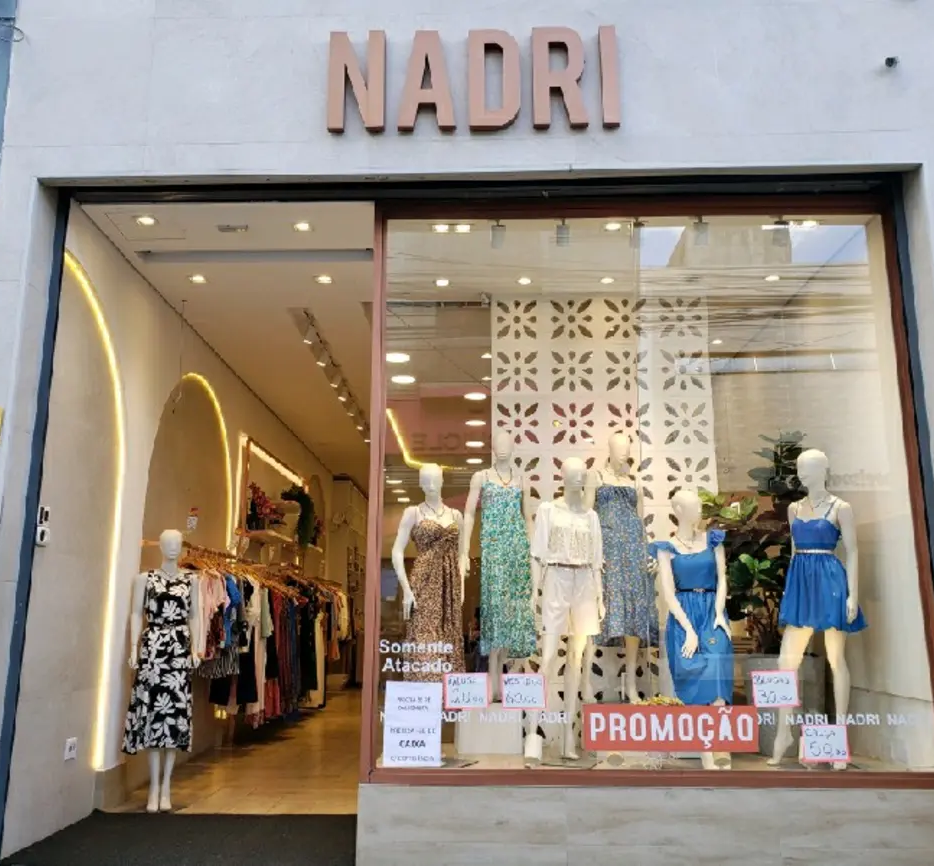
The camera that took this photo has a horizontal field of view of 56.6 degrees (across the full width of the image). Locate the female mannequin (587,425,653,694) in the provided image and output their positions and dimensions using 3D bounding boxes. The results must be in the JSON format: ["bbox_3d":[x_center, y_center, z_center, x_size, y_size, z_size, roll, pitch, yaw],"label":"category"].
[{"bbox_3d":[1.005,0.849,5.759,0.450,1.772,0.370,2,-12,-11],"label":"female mannequin"}]

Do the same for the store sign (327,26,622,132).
[{"bbox_3d":[0.030,-1.941,4.766,1.580,0.590,0.065,0,-12,2],"label":"store sign"}]

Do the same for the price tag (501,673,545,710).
[{"bbox_3d":[0.301,1.349,4.534,0.208,0.176,0.005,0,-12,1],"label":"price tag"}]

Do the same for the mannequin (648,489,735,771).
[{"bbox_3d":[1.292,1.078,4.999,0.460,1.550,0.560,0,-12,1],"label":"mannequin"}]

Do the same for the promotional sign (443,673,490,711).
[{"bbox_3d":[-0.002,1.355,4.537,0.224,0.185,0.006,0,-12,2],"label":"promotional sign"}]

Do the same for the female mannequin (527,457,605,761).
[{"bbox_3d":[0.553,0.969,4.889,0.430,1.680,0.370,2,-12,-7],"label":"female mannequin"}]

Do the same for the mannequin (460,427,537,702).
[{"bbox_3d":[0.208,0.843,5.719,0.480,1.760,0.360,2,-12,-7],"label":"mannequin"}]

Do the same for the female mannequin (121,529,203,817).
[{"bbox_3d":[-2.002,1.538,5.748,0.480,1.770,0.330,2,-12,-11],"label":"female mannequin"}]

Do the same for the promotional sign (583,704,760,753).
[{"bbox_3d":[1.048,1.525,4.465,0.888,0.225,0.008,0,-12,2],"label":"promotional sign"}]

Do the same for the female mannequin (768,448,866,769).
[{"bbox_3d":[1.972,0.944,4.887,0.500,1.754,0.400,-10,-15,38],"label":"female mannequin"}]

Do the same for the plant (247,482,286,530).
[{"bbox_3d":[-2.131,0.781,9.211,0.360,0.500,0.380,0,-12,2],"label":"plant"}]

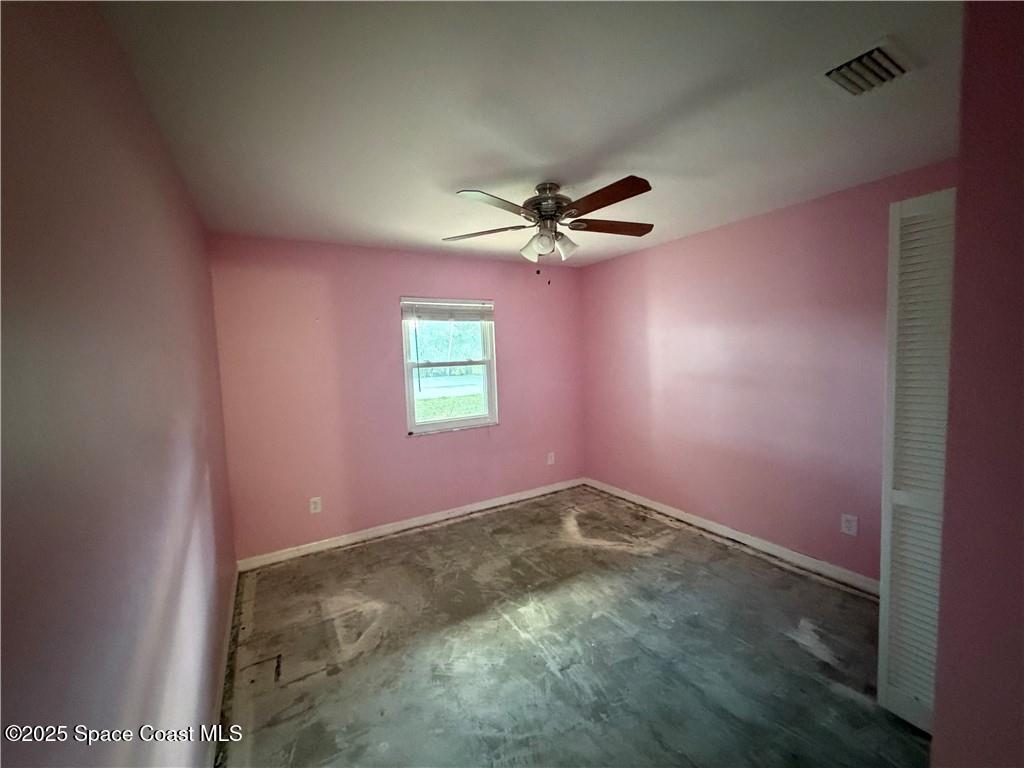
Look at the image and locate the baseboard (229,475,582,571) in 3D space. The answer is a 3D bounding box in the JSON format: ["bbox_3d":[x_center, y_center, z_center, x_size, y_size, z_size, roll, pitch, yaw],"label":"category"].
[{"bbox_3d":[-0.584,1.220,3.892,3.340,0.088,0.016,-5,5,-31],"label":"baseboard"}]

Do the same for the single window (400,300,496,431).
[{"bbox_3d":[-0.549,-0.171,3.859,0.916,1.220,0.090,-5,5,-31],"label":"single window"}]

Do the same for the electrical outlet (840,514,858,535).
[{"bbox_3d":[2.103,0.882,2.582,0.012,0.119,0.077,-5,5,-31],"label":"electrical outlet"}]

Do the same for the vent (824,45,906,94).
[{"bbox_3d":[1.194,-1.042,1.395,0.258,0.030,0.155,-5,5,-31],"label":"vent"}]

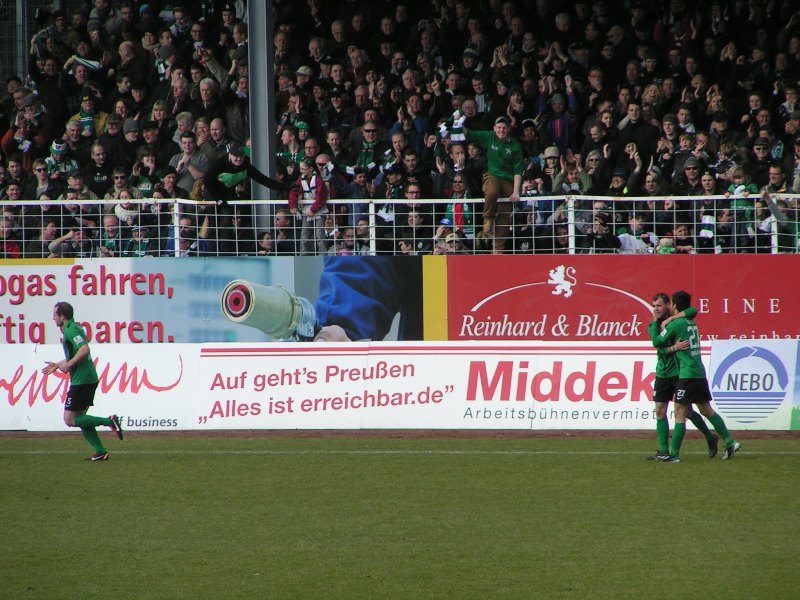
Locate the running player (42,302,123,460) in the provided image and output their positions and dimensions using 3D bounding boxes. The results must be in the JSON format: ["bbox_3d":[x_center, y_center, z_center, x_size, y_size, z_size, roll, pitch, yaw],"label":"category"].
[{"bbox_3d":[-3.380,0.868,93.500,0.850,1.680,0.550,0,3,-3],"label":"running player"}]

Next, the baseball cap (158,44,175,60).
[{"bbox_3d":[-2.858,-3.030,107.500,0.220,0.180,0.190,17,15,39],"label":"baseball cap"}]

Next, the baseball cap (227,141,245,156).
[{"bbox_3d":[-1.948,-1.794,104.000,0.190,0.160,0.260,2,12,-18],"label":"baseball cap"}]

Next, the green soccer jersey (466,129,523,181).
[{"bbox_3d":[1.119,-1.699,104.000,0.700,0.610,0.340,0,3,-6],"label":"green soccer jersey"}]

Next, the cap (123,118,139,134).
[{"bbox_3d":[-3.253,-2.094,106.000,0.190,0.180,0.220,-2,3,-41],"label":"cap"}]

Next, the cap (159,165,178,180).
[{"bbox_3d":[-2.755,-1.517,104.500,0.200,0.170,0.240,-1,3,-27],"label":"cap"}]

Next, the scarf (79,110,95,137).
[{"bbox_3d":[-3.802,-2.152,106.500,0.200,0.340,0.170,0,3,3],"label":"scarf"}]

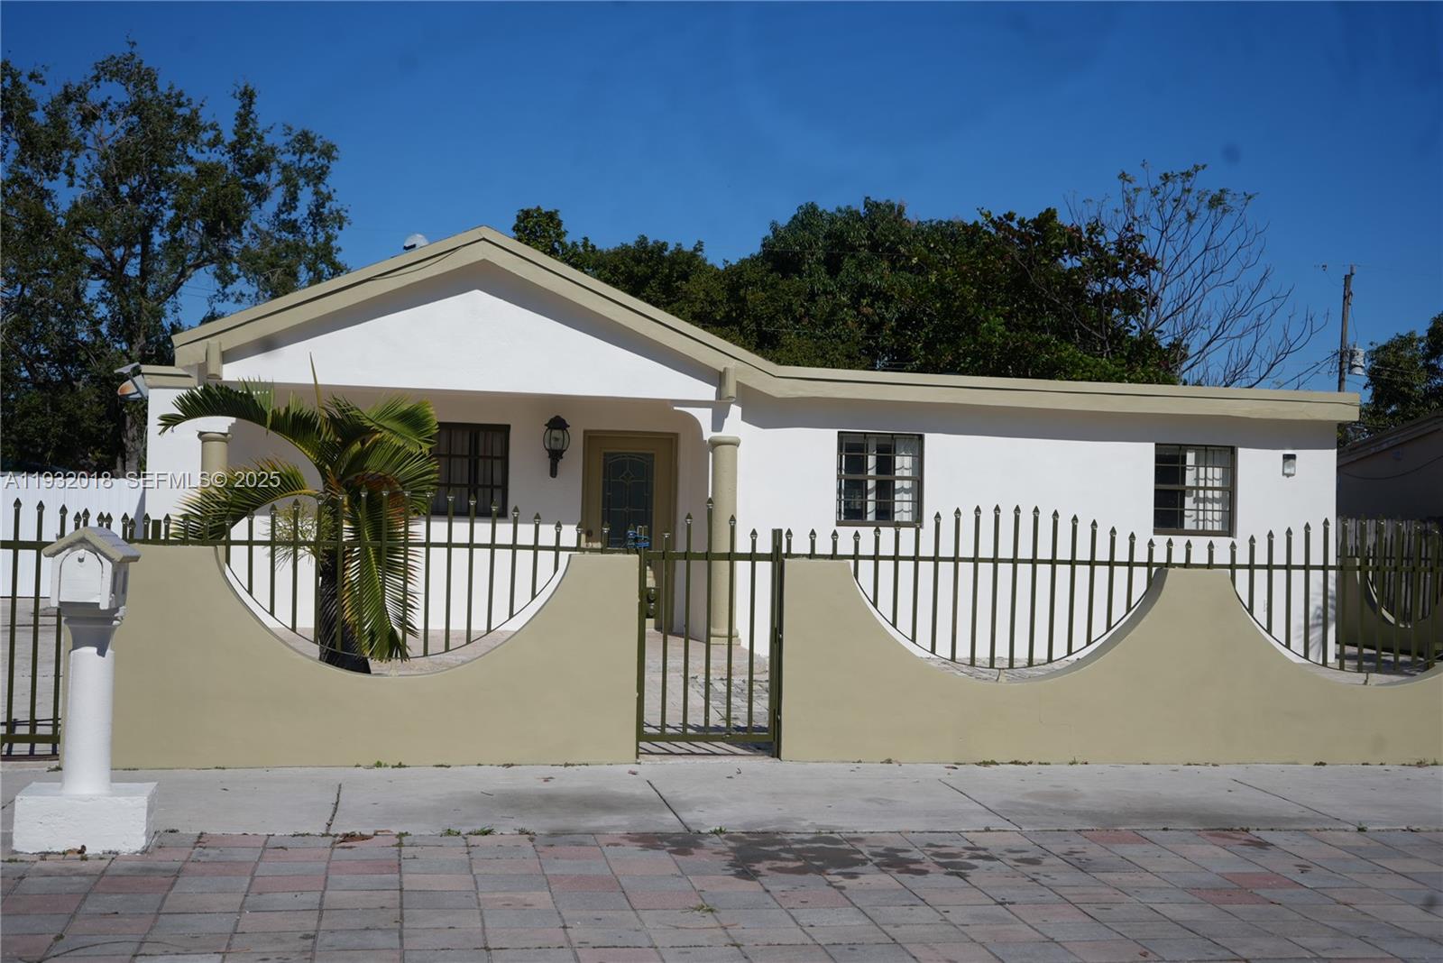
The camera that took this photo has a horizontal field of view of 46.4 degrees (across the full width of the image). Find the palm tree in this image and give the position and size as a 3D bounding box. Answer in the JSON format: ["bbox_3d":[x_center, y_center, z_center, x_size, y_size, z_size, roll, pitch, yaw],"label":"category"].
[{"bbox_3d":[-2.542,0.418,10.062,1.650,2.090,1.550,2,-2,-11],"label":"palm tree"}]

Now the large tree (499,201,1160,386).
[{"bbox_3d":[2.240,-1.530,31.860,11.800,7.680,9.000,2,-2,-11],"label":"large tree"}]

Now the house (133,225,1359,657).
[{"bbox_3d":[-0.327,-0.122,20.296,11.800,3.890,9.500,2,-2,-11],"label":"house"}]

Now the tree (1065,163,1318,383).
[{"bbox_3d":[9.497,-1.947,33.836,5.000,8.980,5.000,2,-2,-11],"label":"tree"}]

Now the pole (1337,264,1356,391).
[{"bbox_3d":[19.002,-1.717,51.792,0.320,10.170,0.320,4,-3,-11],"label":"pole"}]

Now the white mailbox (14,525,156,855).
[{"bbox_3d":[-2.637,0.843,6.999,0.500,1.310,0.500,2,-2,-11],"label":"white mailbox"}]

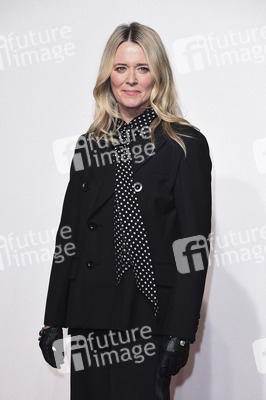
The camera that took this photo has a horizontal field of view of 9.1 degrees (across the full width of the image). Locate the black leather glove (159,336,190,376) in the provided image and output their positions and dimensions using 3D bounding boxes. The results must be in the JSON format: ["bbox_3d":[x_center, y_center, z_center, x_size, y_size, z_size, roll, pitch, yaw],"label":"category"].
[{"bbox_3d":[0.113,0.411,4.420,0.088,0.130,0.090,14,-5,-17],"label":"black leather glove"}]

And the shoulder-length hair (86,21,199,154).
[{"bbox_3d":[0.027,-0.323,4.800,0.315,0.380,0.250,0,3,7],"label":"shoulder-length hair"}]

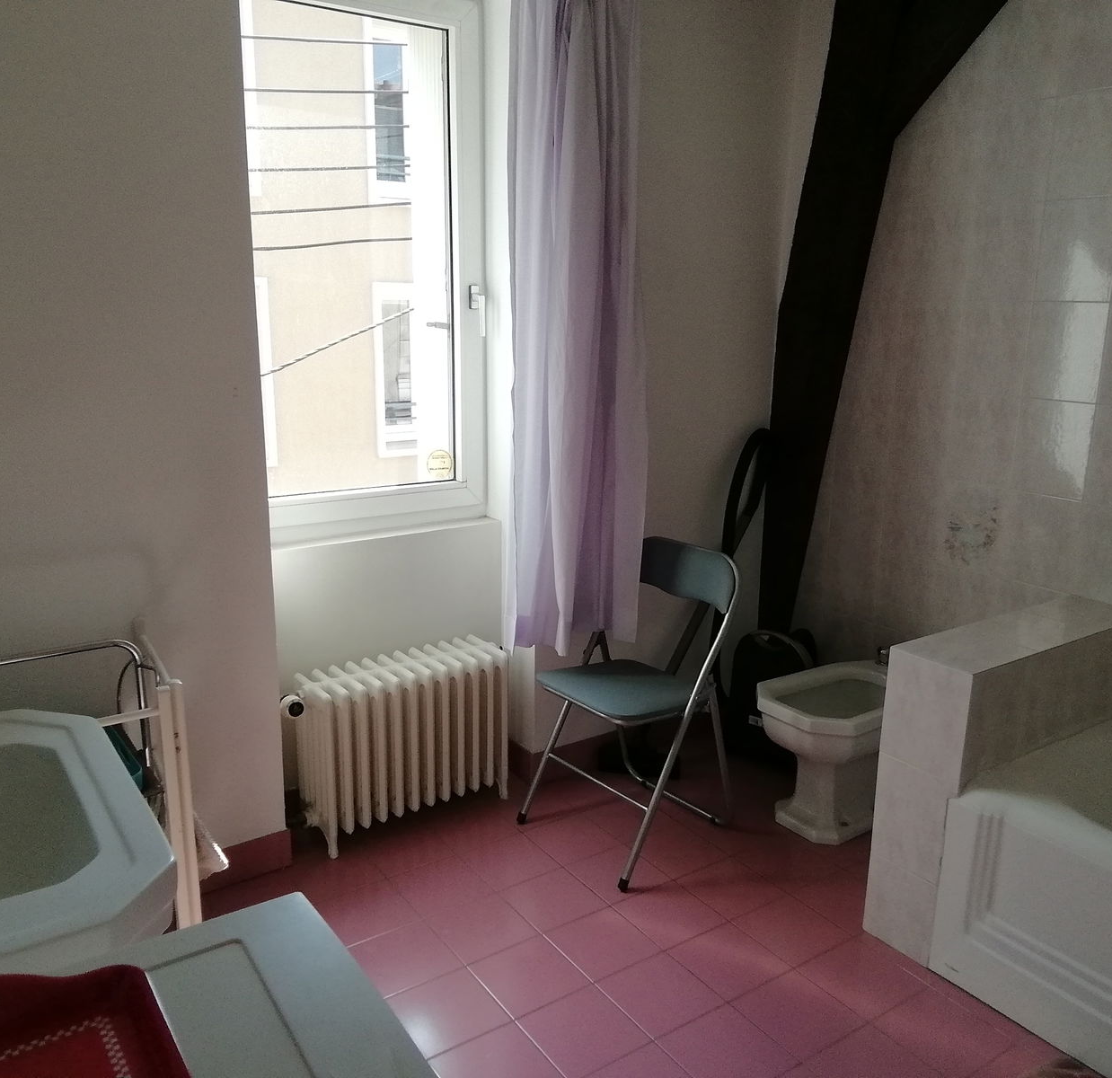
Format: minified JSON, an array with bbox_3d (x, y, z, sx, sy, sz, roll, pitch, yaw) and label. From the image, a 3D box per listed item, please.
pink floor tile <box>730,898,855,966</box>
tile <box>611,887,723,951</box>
[{"bbox_3d":[0.552,0.916,2.328,0.198,0.010,0.198,-9,17,-33],"label":"pink floor tile"},{"bbox_3d":[0.270,0.897,2.375,0.198,0.010,0.198,-8,17,-34],"label":"tile"}]

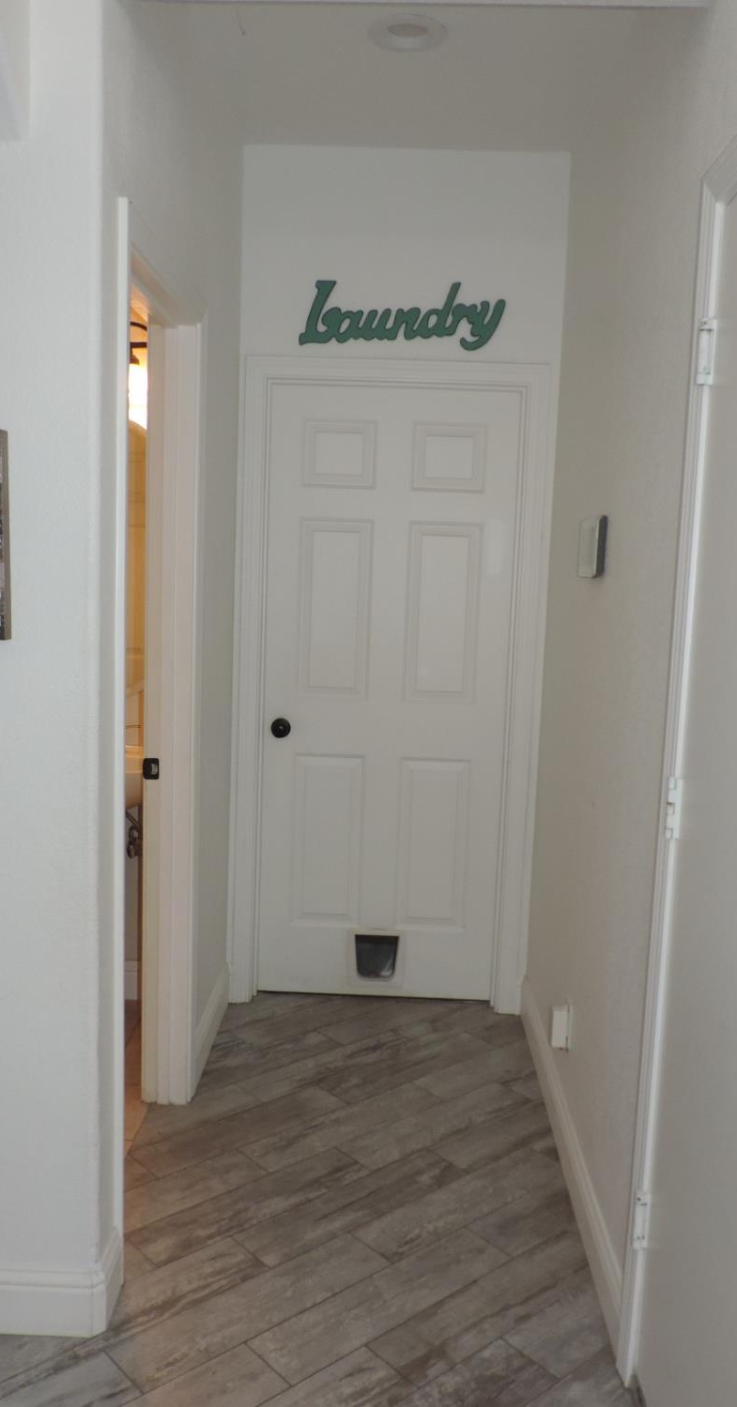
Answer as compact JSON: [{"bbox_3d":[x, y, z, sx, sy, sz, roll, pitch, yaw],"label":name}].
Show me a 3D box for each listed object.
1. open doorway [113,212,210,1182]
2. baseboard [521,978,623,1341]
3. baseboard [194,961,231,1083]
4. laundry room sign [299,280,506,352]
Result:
[{"bbox_3d":[-0.525,0.090,2.582,0.140,2.110,0.820,2,7,1],"label":"open doorway"},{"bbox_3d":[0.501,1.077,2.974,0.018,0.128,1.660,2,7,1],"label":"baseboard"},{"bbox_3d":[-0.477,0.981,3.469,0.018,0.132,0.710,2,7,1],"label":"baseboard"},{"bbox_3d":[0.107,-1.206,3.541,0.643,0.200,0.014,2,7,1],"label":"laundry room sign"}]

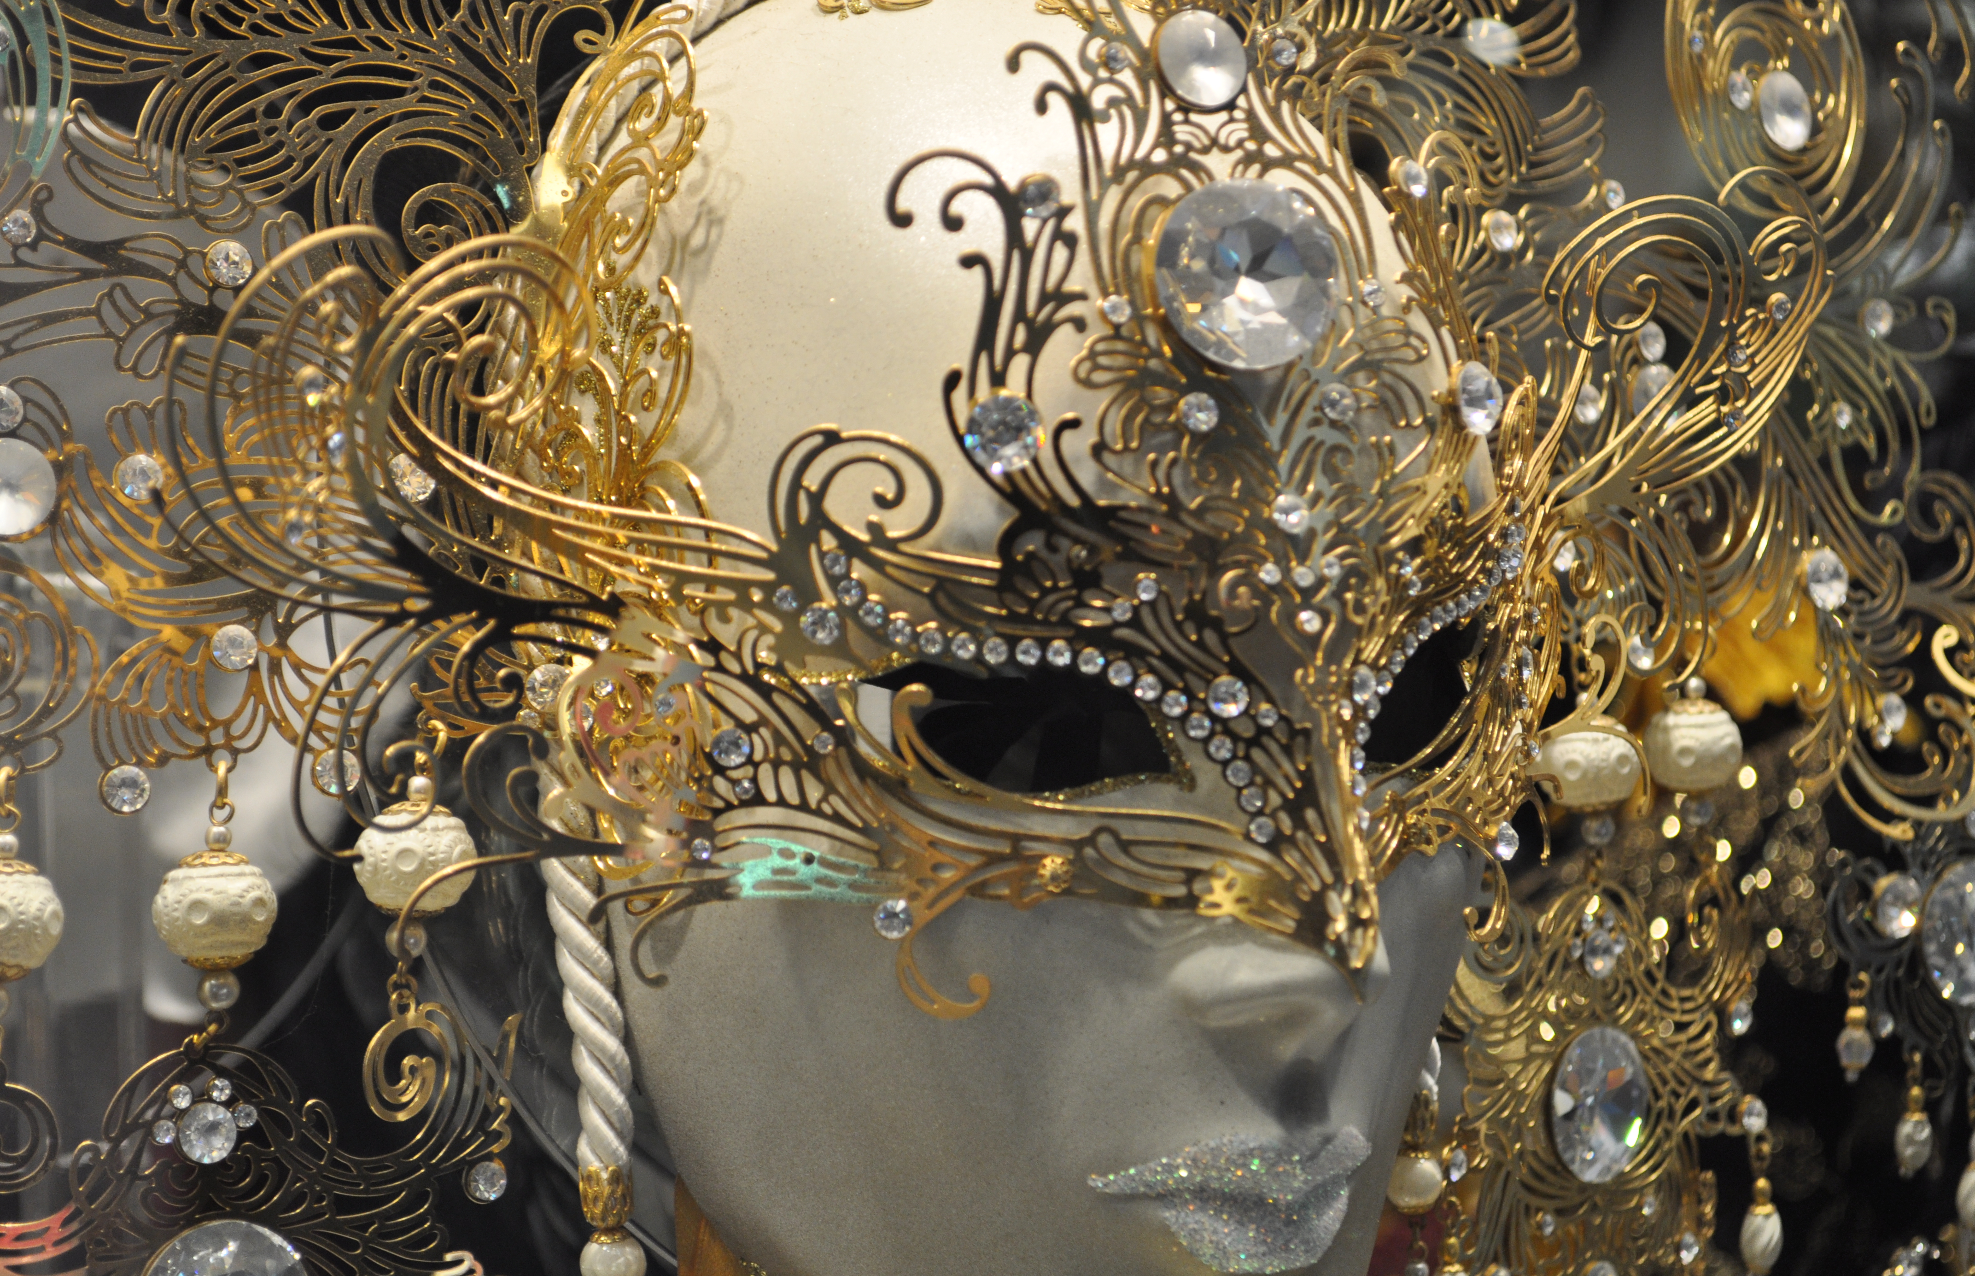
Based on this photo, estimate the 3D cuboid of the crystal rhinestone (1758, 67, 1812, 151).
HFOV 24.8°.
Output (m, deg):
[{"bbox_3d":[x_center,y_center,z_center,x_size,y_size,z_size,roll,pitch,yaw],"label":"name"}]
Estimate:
[{"bbox_3d":[0.157,-0.104,0.885,0.016,0.016,0.006,-5,-1,-42],"label":"crystal rhinestone"}]

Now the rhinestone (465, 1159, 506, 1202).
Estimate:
[{"bbox_3d":[-0.073,0.079,0.652,0.006,0.006,0.003,0,0,-27],"label":"rhinestone"}]

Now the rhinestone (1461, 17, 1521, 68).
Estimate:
[{"bbox_3d":[0.090,-0.106,0.800,0.011,0.010,0.004,1,-24,-19],"label":"rhinestone"}]

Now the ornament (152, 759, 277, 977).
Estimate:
[{"bbox_3d":[-0.124,0.037,0.722,0.020,0.035,0.020,-2,8,-30],"label":"ornament"}]

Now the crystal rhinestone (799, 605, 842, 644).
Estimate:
[{"bbox_3d":[-0.025,-0.002,0.673,0.006,0.006,0.003,0,2,0],"label":"crystal rhinestone"}]

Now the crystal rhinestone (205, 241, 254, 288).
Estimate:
[{"bbox_3d":[-0.119,-0.058,0.703,0.007,0.007,0.004,-1,0,-19],"label":"crystal rhinestone"}]

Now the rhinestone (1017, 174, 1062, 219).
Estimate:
[{"bbox_3d":[0.008,-0.065,0.665,0.007,0.007,0.003,0,12,-7],"label":"rhinestone"}]

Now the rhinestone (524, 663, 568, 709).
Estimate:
[{"bbox_3d":[-0.073,0.008,0.745,0.007,0.007,0.003,3,-3,7],"label":"rhinestone"}]

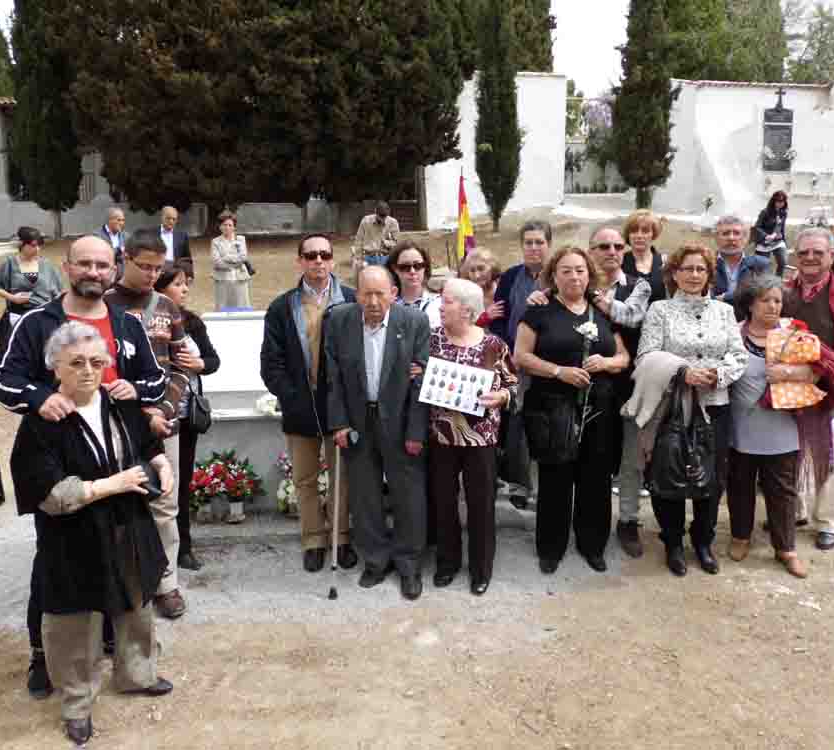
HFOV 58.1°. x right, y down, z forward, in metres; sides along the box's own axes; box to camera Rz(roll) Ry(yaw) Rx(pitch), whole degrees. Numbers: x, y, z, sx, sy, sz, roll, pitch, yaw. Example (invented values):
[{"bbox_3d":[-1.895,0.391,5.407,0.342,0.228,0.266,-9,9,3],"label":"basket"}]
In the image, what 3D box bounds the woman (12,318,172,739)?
[{"bbox_3d":[-1.255,0.547,2.896,0.530,1.510,0.420,-5,7,-40],"label":"woman"}]

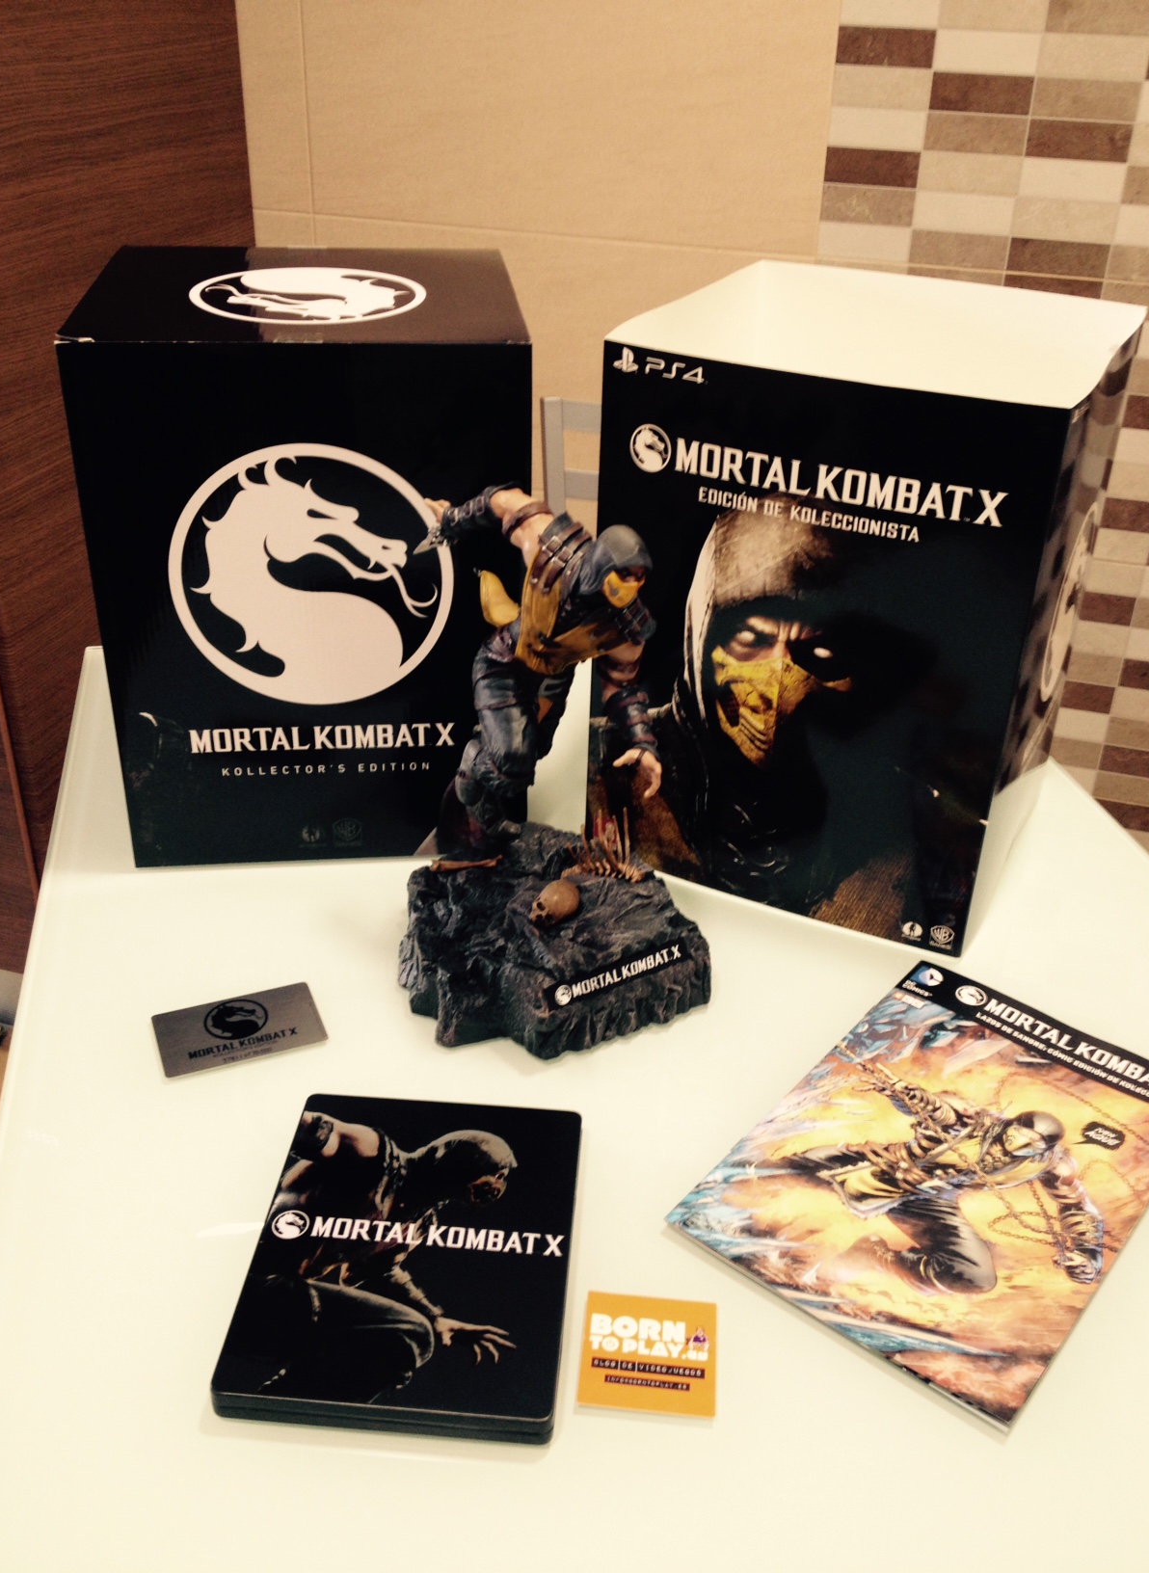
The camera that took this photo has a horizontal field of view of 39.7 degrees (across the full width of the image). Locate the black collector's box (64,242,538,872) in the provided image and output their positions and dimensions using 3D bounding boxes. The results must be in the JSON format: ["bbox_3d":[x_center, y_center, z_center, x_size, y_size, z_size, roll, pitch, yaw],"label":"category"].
[{"bbox_3d":[-0.157,-0.147,0.992,0.238,0.318,0.220,-2,31,-6],"label":"black collector's box"}]

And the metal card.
[{"bbox_3d":[-0.177,0.128,0.840,0.085,0.001,0.053,-10,33,-19],"label":"metal card"}]

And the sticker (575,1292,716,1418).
[{"bbox_3d":[0.032,0.238,0.668,0.056,0.001,0.059,4,31,4],"label":"sticker"}]

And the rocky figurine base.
[{"bbox_3d":[-0.019,0.080,0.866,0.162,0.065,0.128,-12,34,-22],"label":"rocky figurine base"}]

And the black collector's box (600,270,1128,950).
[{"bbox_3d":[0.170,-0.119,0.960,0.239,0.320,0.224,16,34,22],"label":"black collector's box"}]

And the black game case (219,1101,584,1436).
[{"bbox_3d":[-0.070,0.205,0.703,0.136,0.015,0.174,4,31,3],"label":"black game case"}]

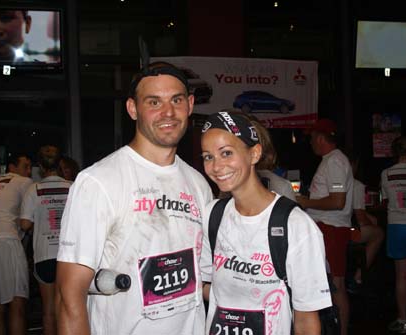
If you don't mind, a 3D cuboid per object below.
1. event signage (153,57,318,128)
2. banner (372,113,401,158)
[{"bbox_3d":[0.369,-0.918,7.300,2.240,0.870,0.030,-2,0,-14],"label":"event signage"},{"bbox_3d":[2.450,-0.427,7.800,0.460,0.610,0.020,-2,0,-14],"label":"banner"}]

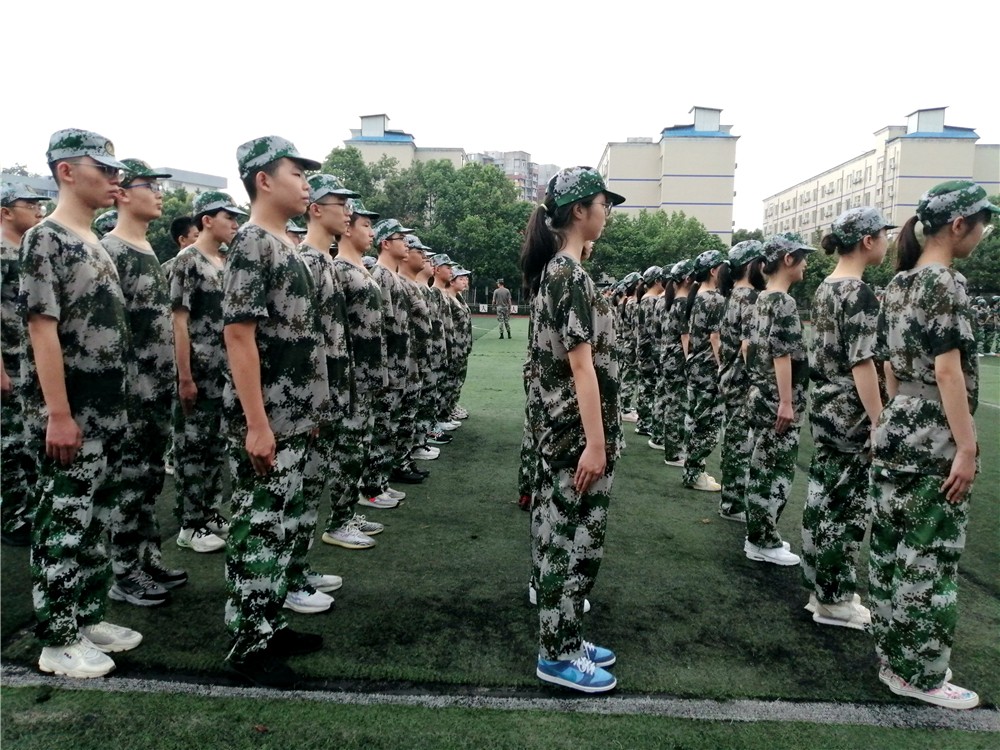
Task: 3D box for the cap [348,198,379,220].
[{"bbox_3d":[-0.737,-0.827,3.799,0.265,0.130,0.185,2,6,9],"label":"cap"}]

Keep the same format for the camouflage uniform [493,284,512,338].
[{"bbox_3d":[0.078,-1.954,23.300,0.540,1.600,0.320,0,5,-7],"label":"camouflage uniform"}]

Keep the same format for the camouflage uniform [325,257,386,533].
[{"bbox_3d":[-0.760,0.109,3.921,0.320,1.462,0.470,2,5,6],"label":"camouflage uniform"}]

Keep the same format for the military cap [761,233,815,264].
[{"bbox_3d":[1.421,-0.616,3.687,0.265,0.135,0.175,-6,4,13],"label":"military cap"}]

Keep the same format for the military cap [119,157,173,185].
[{"bbox_3d":[-1.431,-0.809,2.991,0.275,0.125,0.180,1,6,3],"label":"military cap"}]

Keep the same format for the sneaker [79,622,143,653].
[{"bbox_3d":[-1.426,0.921,2.710,0.290,0.120,0.110,1,5,-3],"label":"sneaker"}]

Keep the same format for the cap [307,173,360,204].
[{"bbox_3d":[-0.674,-0.729,2.950,0.275,0.130,0.180,1,6,3],"label":"cap"}]

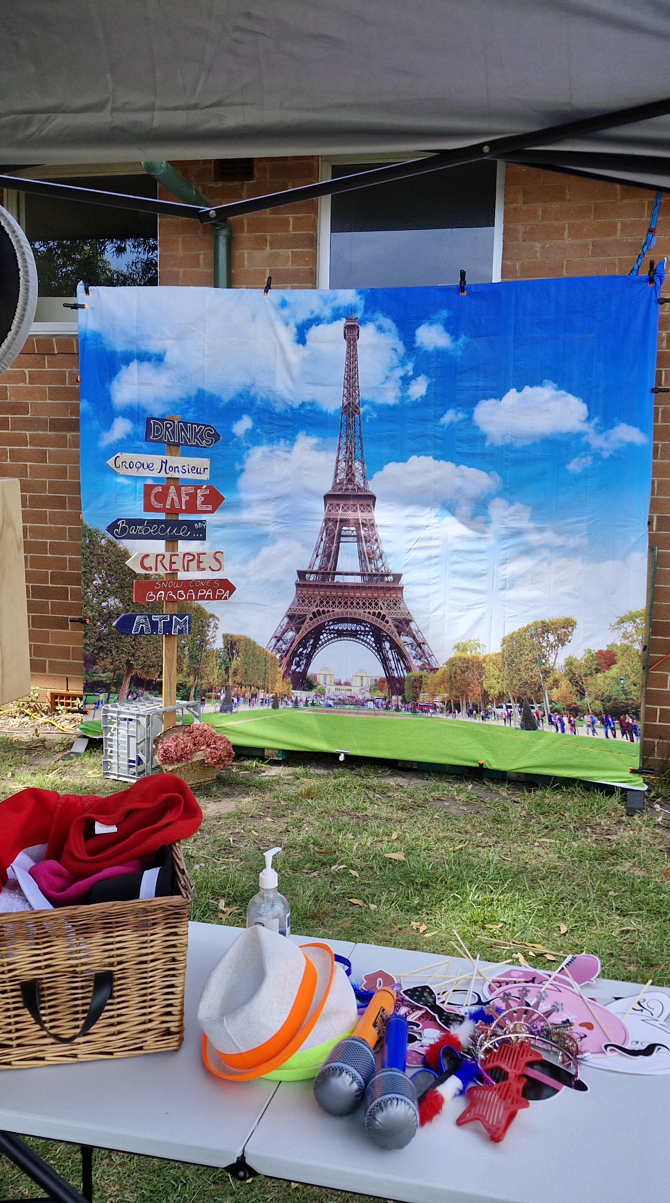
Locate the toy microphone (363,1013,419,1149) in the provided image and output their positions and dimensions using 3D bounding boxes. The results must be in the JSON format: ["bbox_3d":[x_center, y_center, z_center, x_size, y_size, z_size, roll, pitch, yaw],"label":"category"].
[{"bbox_3d":[0.084,0.663,1.492,0.070,0.070,0.286,2,5,5],"label":"toy microphone"}]

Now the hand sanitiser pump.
[{"bbox_3d":[-0.112,0.535,1.850,0.076,0.215,0.078,1,8,0],"label":"hand sanitiser pump"}]

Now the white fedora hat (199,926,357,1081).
[{"bbox_3d":[-0.127,0.565,1.573,0.240,0.120,0.265,-30,16,21],"label":"white fedora hat"}]

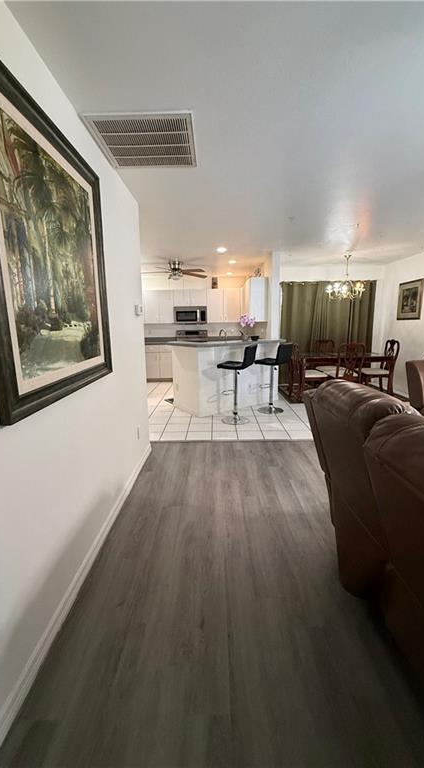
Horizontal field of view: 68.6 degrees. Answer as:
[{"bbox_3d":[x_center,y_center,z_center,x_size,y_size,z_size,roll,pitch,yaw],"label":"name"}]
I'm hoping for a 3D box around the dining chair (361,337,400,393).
[{"bbox_3d":[3.034,-0.319,5.733,0.580,1.000,0.500,-1,11,1],"label":"dining chair"}]

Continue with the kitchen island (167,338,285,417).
[{"bbox_3d":[0.262,-0.158,5.016,1.800,1.070,0.840,-8,13,-31],"label":"kitchen island"}]

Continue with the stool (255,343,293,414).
[{"bbox_3d":[0.904,-0.088,4.743,0.430,1.030,0.420,8,14,35],"label":"stool"}]

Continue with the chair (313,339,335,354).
[{"bbox_3d":[2.226,-0.335,5.939,0.500,0.980,0.570,-1,11,1],"label":"chair"}]

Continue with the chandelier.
[{"bbox_3d":[2.277,-1.813,5.285,0.680,0.770,0.680,-1,11,1],"label":"chandelier"}]

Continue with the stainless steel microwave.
[{"bbox_3d":[-0.473,-1.588,7.237,0.755,0.410,0.400,0,11,1],"label":"stainless steel microwave"}]

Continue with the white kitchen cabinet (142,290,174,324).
[{"bbox_3d":[-1.210,-1.790,7.255,0.652,0.752,0.330,0,11,1],"label":"white kitchen cabinet"}]

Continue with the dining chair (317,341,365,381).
[{"bbox_3d":[2.220,-0.202,5.201,0.500,1.000,0.580,-1,11,1],"label":"dining chair"}]

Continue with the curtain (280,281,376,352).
[{"bbox_3d":[2.425,-1.086,6.638,1.960,2.102,0.130,0,11,1],"label":"curtain"}]

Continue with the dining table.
[{"bbox_3d":[2.225,-0.148,5.579,1.530,0.750,0.860,-1,11,1],"label":"dining table"}]

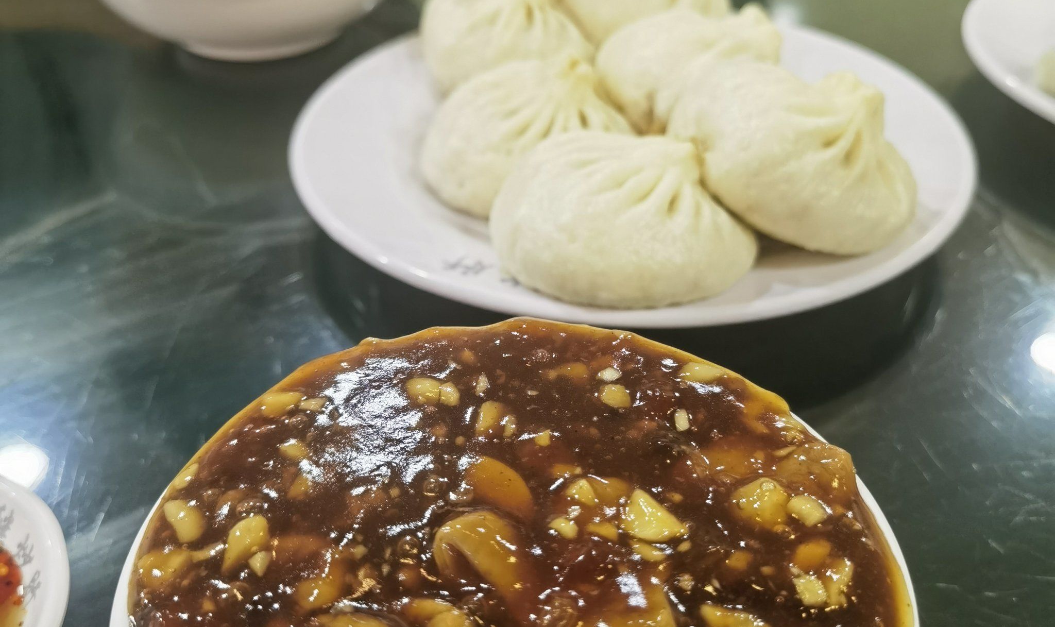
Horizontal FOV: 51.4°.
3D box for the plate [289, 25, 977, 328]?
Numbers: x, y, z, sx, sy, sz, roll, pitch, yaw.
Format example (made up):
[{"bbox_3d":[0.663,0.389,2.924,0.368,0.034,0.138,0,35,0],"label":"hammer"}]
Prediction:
[{"bbox_3d":[0.030,-0.050,0.338,0.200,0.021,0.200,0,38,0],"label":"plate"}]

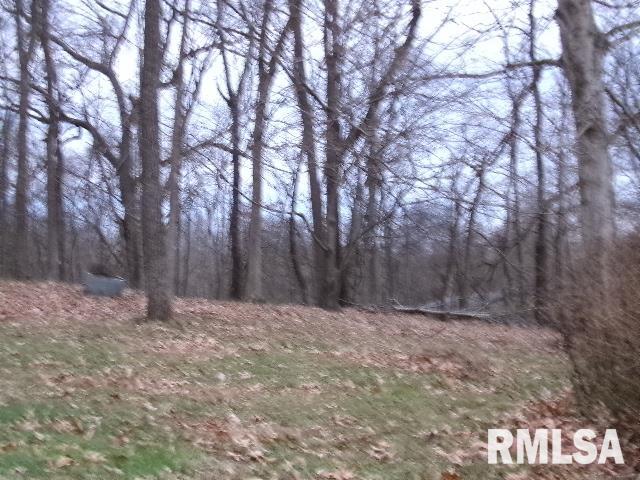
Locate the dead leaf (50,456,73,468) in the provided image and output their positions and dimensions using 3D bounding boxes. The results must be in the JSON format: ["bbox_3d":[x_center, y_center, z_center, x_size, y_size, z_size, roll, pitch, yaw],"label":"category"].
[{"bbox_3d":[-1.615,1.395,8.000,0.145,0.050,0.120,0,0,0],"label":"dead leaf"}]

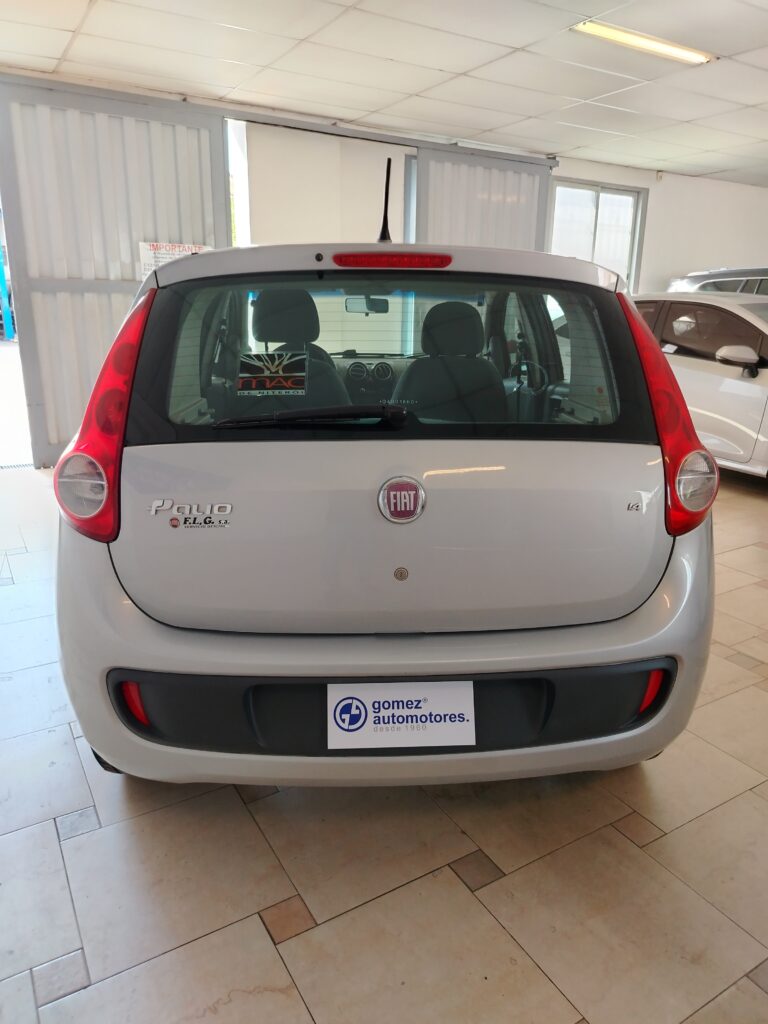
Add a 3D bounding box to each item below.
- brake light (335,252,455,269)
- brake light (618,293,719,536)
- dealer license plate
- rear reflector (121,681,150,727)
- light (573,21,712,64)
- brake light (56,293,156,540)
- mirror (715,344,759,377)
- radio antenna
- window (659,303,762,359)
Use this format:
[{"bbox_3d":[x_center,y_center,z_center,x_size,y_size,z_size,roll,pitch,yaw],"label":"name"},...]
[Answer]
[{"bbox_3d":[0.021,-0.583,1.643,0.278,0.034,0.030,-1,16,-4],"label":"brake light"},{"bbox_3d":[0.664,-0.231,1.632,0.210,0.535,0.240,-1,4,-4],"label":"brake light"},{"bbox_3d":[0.035,0.411,1.437,0.297,0.132,0.010,-1,-6,-4],"label":"dealer license plate"},{"bbox_3d":[-0.525,0.407,1.501,0.055,0.103,0.035,4,16,11],"label":"rear reflector"},{"bbox_3d":[1.634,-2.896,4.402,1.170,0.050,0.170,-9,19,-31],"label":"light"},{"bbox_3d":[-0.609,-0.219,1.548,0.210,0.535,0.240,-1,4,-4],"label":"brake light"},{"bbox_3d":[2.450,-1.043,4.896,0.250,0.200,0.150,-7,18,-24],"label":"mirror"},{"bbox_3d":[0.008,-0.784,1.803,0.034,0.240,0.034,-1,57,-4],"label":"radio antenna"},{"bbox_3d":[2.458,-1.345,5.298,0.080,0.400,0.870,12,9,-28],"label":"window"}]

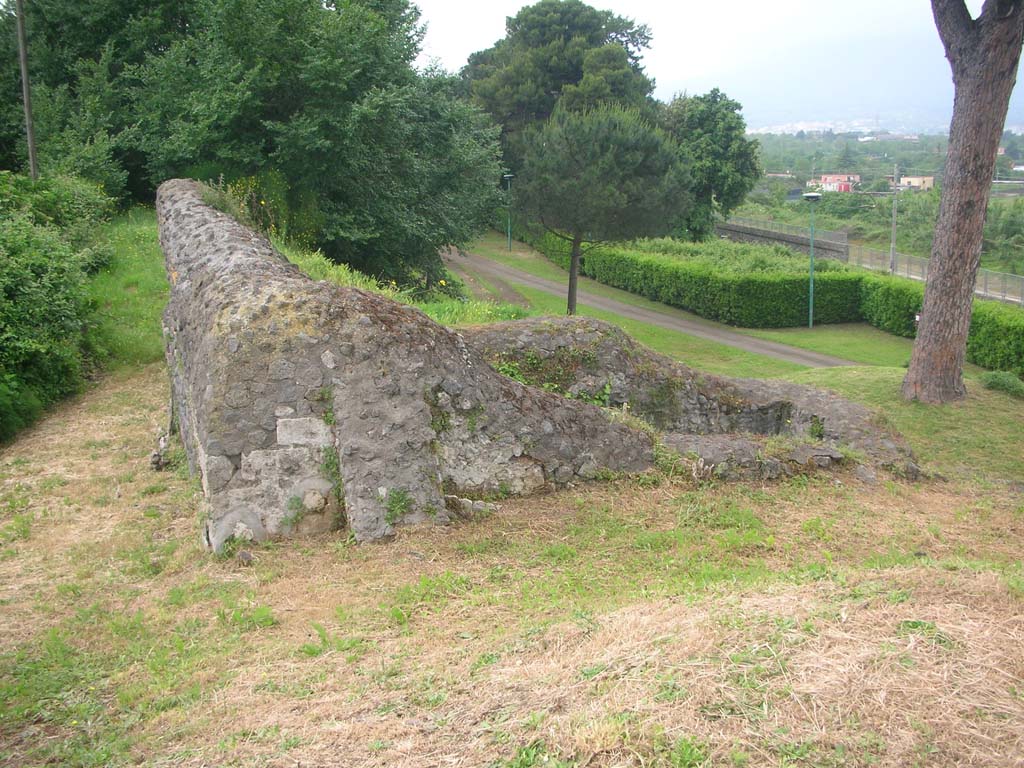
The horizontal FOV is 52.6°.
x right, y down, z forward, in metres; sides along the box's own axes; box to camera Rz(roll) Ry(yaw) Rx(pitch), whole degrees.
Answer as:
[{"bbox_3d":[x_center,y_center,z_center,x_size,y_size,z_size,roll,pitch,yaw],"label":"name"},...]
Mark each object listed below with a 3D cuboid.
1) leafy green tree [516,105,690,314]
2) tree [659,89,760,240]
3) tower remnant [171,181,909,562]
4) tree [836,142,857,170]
[{"bbox_3d":[2.576,-4.734,29.153,4.897,6.063,4.897,0,12,0],"label":"leafy green tree"},{"bbox_3d":[8.968,-9.929,47.984,5.097,7.259,5.097,0,12,0],"label":"tree"},{"bbox_3d":[-1.011,-1.037,10.787,4.900,1.950,9.000,-4,13,-20],"label":"tower remnant"},{"bbox_3d":[91.517,-62.095,283.280,5.472,7.750,5.472,0,12,0],"label":"tree"}]

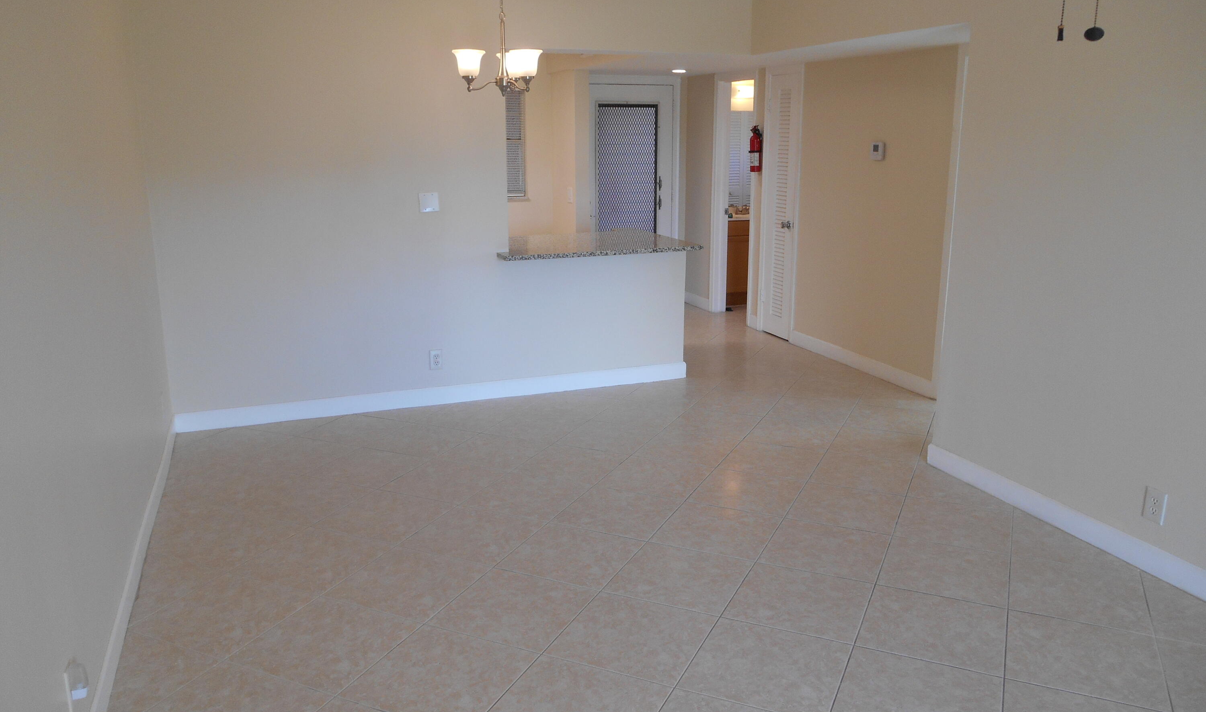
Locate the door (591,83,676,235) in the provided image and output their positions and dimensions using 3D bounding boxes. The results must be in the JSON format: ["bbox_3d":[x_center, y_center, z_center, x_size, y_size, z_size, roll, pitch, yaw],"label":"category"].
[{"bbox_3d":[0.287,-1.471,8.395,0.876,2.060,0.080,-6,15,-20],"label":"door"}]

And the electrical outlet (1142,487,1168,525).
[{"bbox_3d":[2.045,0.557,3.361,0.009,0.118,0.076,-6,15,-20],"label":"electrical outlet"}]

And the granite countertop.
[{"bbox_3d":[-0.151,-0.747,6.045,1.315,0.033,1.100,-6,15,-20],"label":"granite countertop"}]

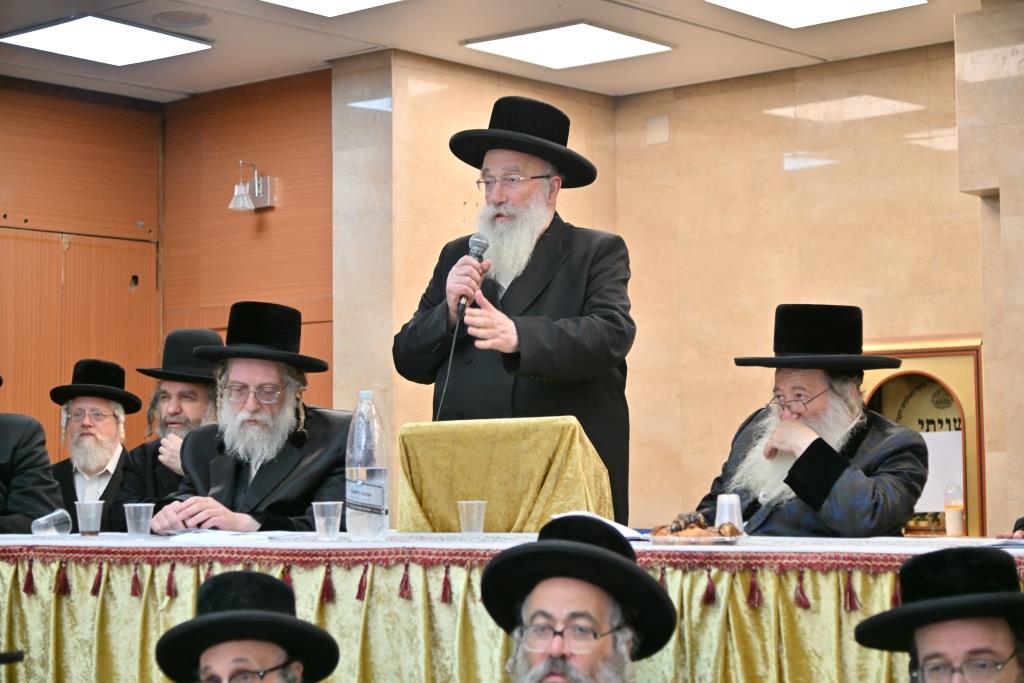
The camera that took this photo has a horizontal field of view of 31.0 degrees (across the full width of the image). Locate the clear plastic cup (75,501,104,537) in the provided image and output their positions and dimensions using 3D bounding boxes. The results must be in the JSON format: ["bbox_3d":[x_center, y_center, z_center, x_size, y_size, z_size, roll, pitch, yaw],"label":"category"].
[{"bbox_3d":[-0.977,0.412,4.280,0.071,0.084,0.071,-1,-3,0],"label":"clear plastic cup"}]

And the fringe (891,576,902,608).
[{"bbox_3d":[0.700,0.453,3.362,0.030,0.073,0.022,-1,-4,14],"label":"fringe"}]

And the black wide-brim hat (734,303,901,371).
[{"bbox_3d":[0.694,-0.011,4.200,0.385,0.145,0.355,1,-1,0],"label":"black wide-brim hat"}]

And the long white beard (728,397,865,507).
[{"bbox_3d":[0.634,0.245,4.120,0.210,0.250,0.200,2,-4,-40],"label":"long white beard"}]

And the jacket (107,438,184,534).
[{"bbox_3d":[-0.895,0.549,5.100,0.480,0.620,0.360,-1,-3,12],"label":"jacket"}]

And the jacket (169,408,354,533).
[{"bbox_3d":[-0.616,0.462,4.680,0.540,0.600,0.500,-1,-4,13],"label":"jacket"}]

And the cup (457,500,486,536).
[{"bbox_3d":[-0.090,0.400,4.150,0.070,0.084,0.070,-1,-3,0],"label":"cup"}]

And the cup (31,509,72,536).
[{"bbox_3d":[-1.105,0.438,4.430,0.084,0.071,0.071,-15,-10,40],"label":"cup"}]

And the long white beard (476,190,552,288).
[{"bbox_3d":[0.004,-0.257,4.660,0.165,0.250,0.140,-3,-4,35],"label":"long white beard"}]

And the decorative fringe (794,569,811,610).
[{"bbox_3d":[0.537,0.459,3.419,0.030,0.071,0.022,-1,-4,14],"label":"decorative fringe"}]

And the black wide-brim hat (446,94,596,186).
[{"bbox_3d":[0.041,-0.513,4.580,0.360,0.150,0.395,13,-11,3],"label":"black wide-brim hat"}]

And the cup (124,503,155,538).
[{"bbox_3d":[-0.830,0.401,4.120,0.071,0.079,0.071,0,-4,0],"label":"cup"}]

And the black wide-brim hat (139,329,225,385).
[{"bbox_3d":[-0.930,0.044,5.400,0.335,0.140,0.360,-1,5,5],"label":"black wide-brim hat"}]

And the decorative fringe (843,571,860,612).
[{"bbox_3d":[0.622,0.458,3.389,0.033,0.077,0.022,-1,-4,14],"label":"decorative fringe"}]

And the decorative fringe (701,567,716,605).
[{"bbox_3d":[0.370,0.462,3.480,0.027,0.072,0.021,-2,-4,20],"label":"decorative fringe"}]

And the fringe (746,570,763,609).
[{"bbox_3d":[0.453,0.462,3.450,0.028,0.072,0.021,-2,-4,20],"label":"fringe"}]

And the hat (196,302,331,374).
[{"bbox_3d":[-0.611,-0.017,4.600,0.335,0.138,0.365,5,-8,8],"label":"hat"}]

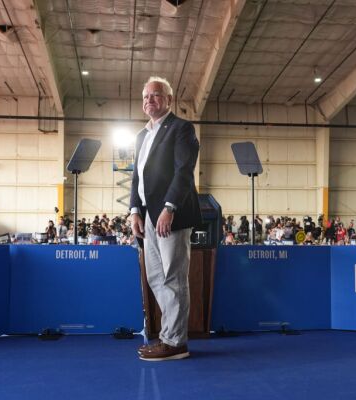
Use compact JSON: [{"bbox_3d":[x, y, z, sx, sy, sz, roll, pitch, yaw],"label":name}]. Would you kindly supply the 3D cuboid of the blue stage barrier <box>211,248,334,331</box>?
[{"bbox_3d":[0.733,0.707,4.561,1.030,0.688,0.050,1,-4,-7],"label":"blue stage barrier"}]

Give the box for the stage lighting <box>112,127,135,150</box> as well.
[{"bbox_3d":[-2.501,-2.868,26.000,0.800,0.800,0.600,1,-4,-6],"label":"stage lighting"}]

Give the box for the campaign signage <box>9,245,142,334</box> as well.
[{"bbox_3d":[-0.771,0.691,4.388,1.010,0.684,0.050,1,-4,-7],"label":"campaign signage"}]

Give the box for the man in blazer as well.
[{"bbox_3d":[-0.082,0.089,3.618,0.360,1.770,0.520,3,-5,-34],"label":"man in blazer"}]

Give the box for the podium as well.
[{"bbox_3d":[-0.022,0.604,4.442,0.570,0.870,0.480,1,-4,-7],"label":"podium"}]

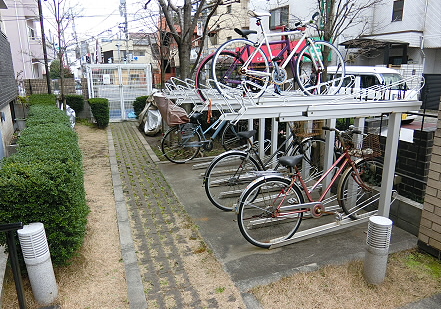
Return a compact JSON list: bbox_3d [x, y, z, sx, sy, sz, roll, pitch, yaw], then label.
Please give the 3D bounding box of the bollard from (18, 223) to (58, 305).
[{"bbox_3d":[-1.208,0.738,2.140,0.149,0.540,0.149,-3,17,1],"label":"bollard"}]

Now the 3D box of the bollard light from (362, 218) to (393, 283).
[{"bbox_3d":[1.141,0.700,2.316,0.147,0.473,0.147,-1,14,0],"label":"bollard light"}]

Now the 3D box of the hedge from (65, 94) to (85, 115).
[{"bbox_3d":[-5.299,-1.702,11.637,0.750,0.870,0.700,-6,15,-19],"label":"hedge"}]

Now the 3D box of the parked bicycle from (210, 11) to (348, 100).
[{"bbox_3d":[0.703,-1.075,3.556,1.690,0.970,0.460,-6,12,-18],"label":"parked bicycle"}]

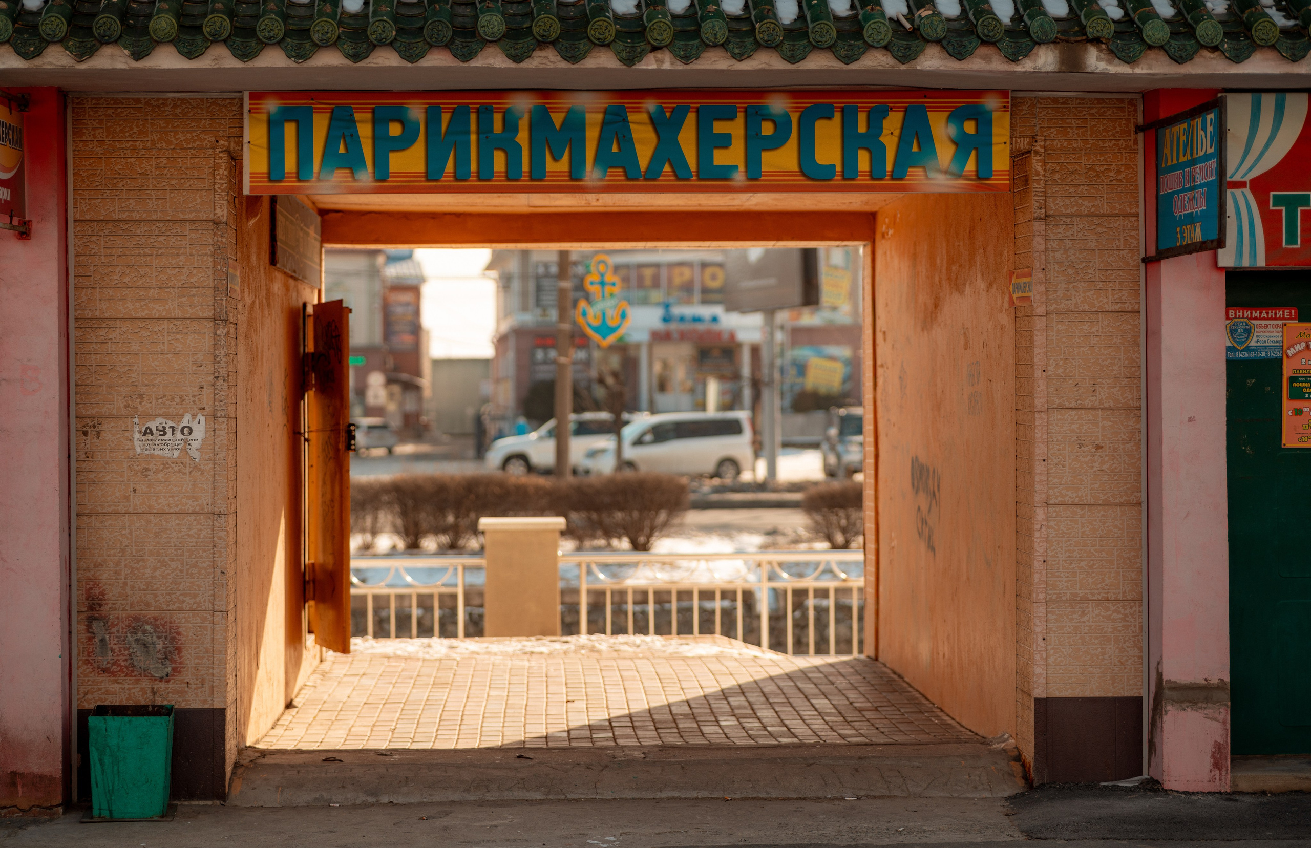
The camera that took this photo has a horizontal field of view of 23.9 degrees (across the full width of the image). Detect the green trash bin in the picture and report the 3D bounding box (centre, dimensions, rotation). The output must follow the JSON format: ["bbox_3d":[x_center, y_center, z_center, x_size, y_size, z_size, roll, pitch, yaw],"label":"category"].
[{"bbox_3d":[-2.075,1.340,12.250,0.320,0.410,0.340,0,0,-5],"label":"green trash bin"}]

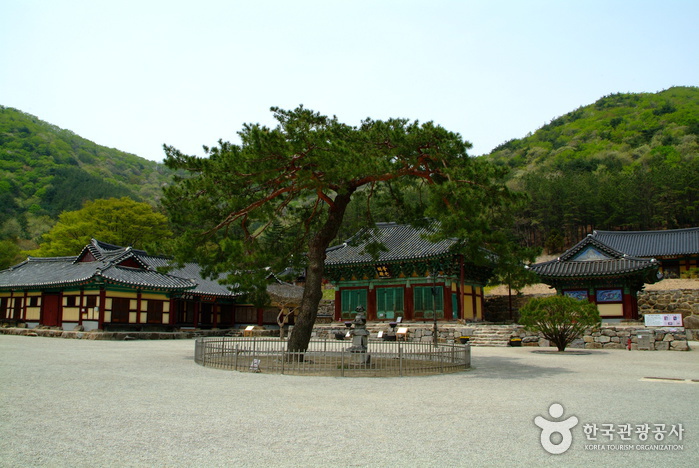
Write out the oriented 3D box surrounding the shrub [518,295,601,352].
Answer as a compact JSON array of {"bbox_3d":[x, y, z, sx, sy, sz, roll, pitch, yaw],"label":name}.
[{"bbox_3d":[11.840,4.976,29.568,4.500,3.200,4.400,0,-10,0],"label":"shrub"}]

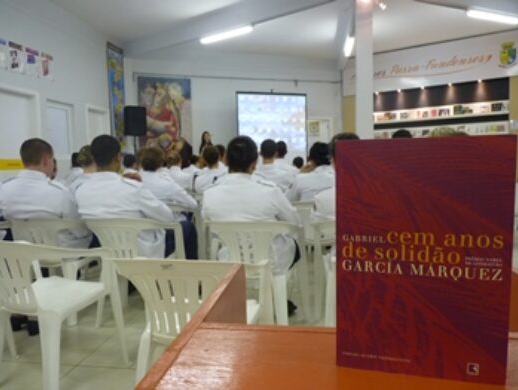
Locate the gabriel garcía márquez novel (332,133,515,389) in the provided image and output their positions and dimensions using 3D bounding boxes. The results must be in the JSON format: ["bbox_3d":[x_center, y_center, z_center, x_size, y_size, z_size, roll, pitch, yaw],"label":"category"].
[{"bbox_3d":[0.141,0.056,0.360,0.140,0.210,0.024,0,7,16],"label":"gabriel garcía márquez novel"}]

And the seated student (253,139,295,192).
[{"bbox_3d":[0.145,0.109,4.400,0.530,1.350,0.760,-1,4,-2],"label":"seated student"}]

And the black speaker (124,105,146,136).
[{"bbox_3d":[-2.162,-1.287,7.100,0.370,0.510,0.340,-2,5,-15],"label":"black speaker"}]

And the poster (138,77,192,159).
[{"bbox_3d":[-2.020,-1.597,8.900,1.140,1.860,0.030,-3,5,-19],"label":"poster"}]

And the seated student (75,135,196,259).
[{"bbox_3d":[-0.770,0.290,2.660,0.580,1.280,0.750,-1,4,8],"label":"seated student"}]

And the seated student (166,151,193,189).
[{"bbox_3d":[-0.920,0.137,4.700,0.480,1.220,0.720,0,5,8],"label":"seated student"}]

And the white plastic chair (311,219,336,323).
[{"bbox_3d":[0.580,0.515,2.450,0.560,0.800,0.550,0,5,8],"label":"white plastic chair"}]

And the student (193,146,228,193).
[{"bbox_3d":[-0.440,0.149,4.350,0.500,1.250,0.750,0,5,8],"label":"student"}]

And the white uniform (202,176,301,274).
[{"bbox_3d":[-0.048,0.170,2.420,0.550,0.600,0.380,-1,4,3],"label":"white uniform"}]

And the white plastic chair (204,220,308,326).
[{"bbox_3d":[0.000,0.522,2.480,0.560,0.800,0.550,0,5,9],"label":"white plastic chair"}]

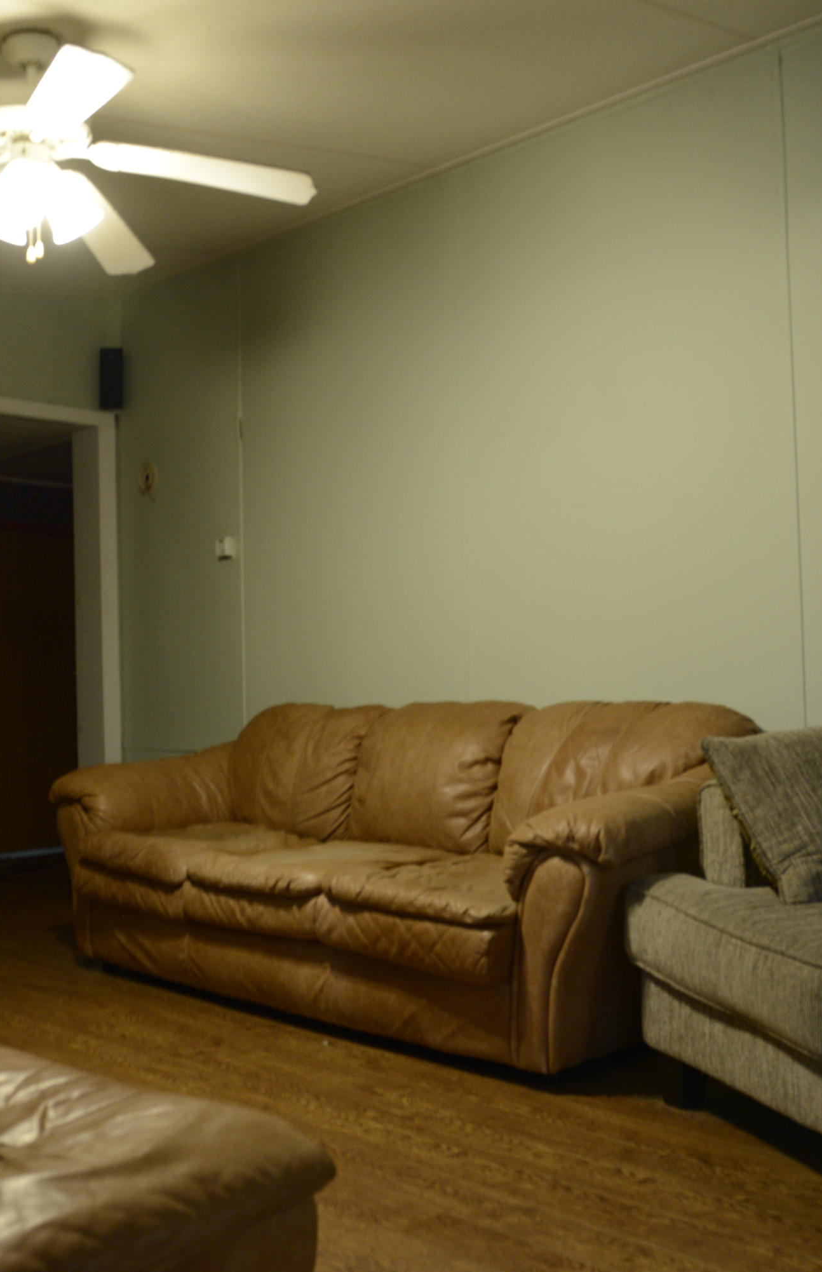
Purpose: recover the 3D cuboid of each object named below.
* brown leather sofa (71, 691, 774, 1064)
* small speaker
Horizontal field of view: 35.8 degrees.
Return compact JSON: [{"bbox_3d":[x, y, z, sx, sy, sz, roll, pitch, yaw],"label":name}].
[{"bbox_3d":[-0.114,0.635,3.865,2.150,0.860,0.970,-4,-3,42],"label":"brown leather sofa"},{"bbox_3d":[-1.338,-1.138,5.670,0.105,0.265,0.105,-1,-2,-9],"label":"small speaker"}]

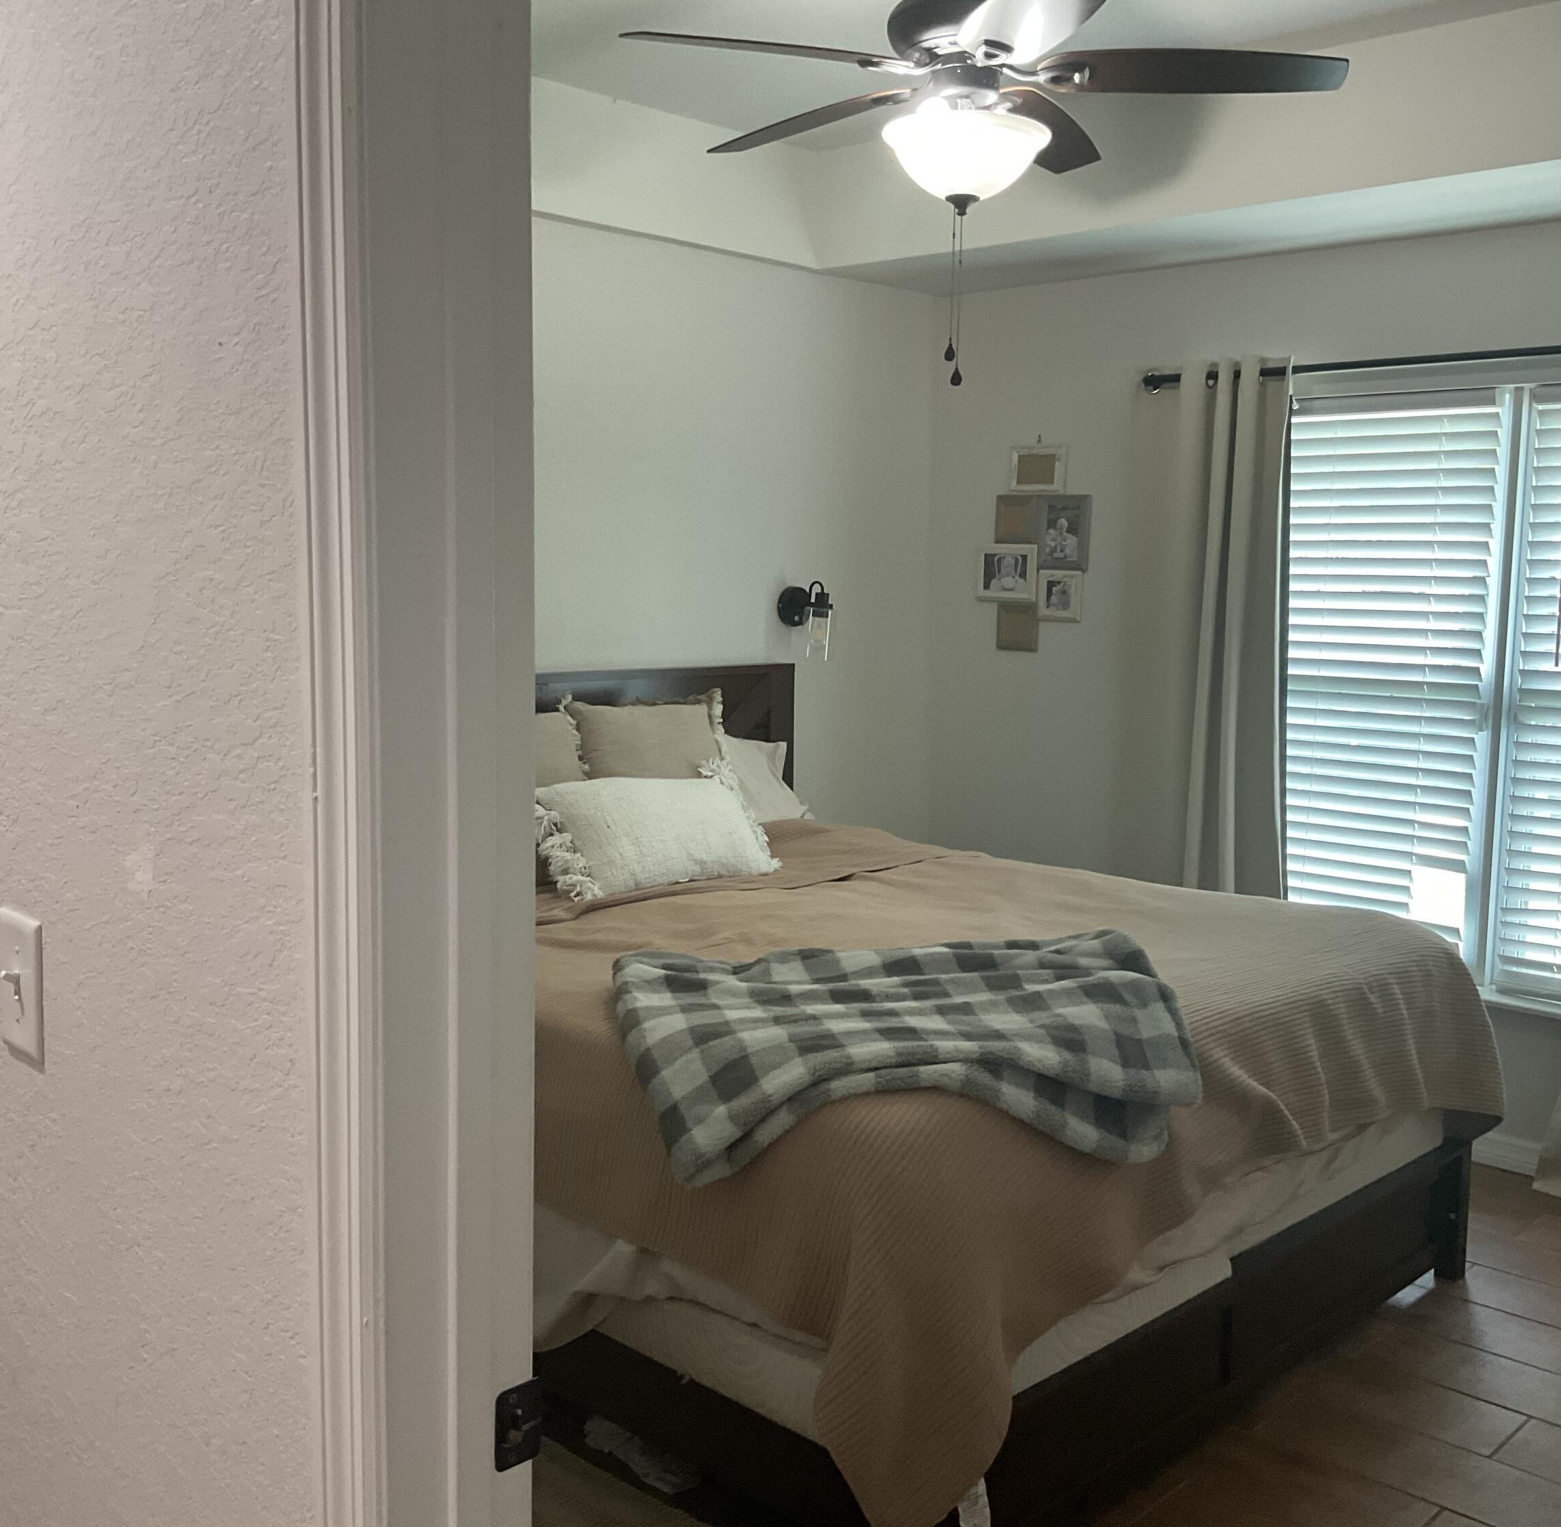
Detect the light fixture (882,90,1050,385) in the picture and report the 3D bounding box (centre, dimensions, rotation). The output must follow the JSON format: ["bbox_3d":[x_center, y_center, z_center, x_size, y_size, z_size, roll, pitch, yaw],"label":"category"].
[{"bbox_3d":[0.337,-0.942,3.127,0.310,0.500,0.310,1,7,0],"label":"light fixture"}]

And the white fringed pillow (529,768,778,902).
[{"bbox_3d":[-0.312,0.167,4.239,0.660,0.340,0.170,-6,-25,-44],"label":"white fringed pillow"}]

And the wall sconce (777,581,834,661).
[{"bbox_3d":[0.096,-0.442,5.270,0.125,0.245,0.155,-6,10,-44],"label":"wall sconce"}]

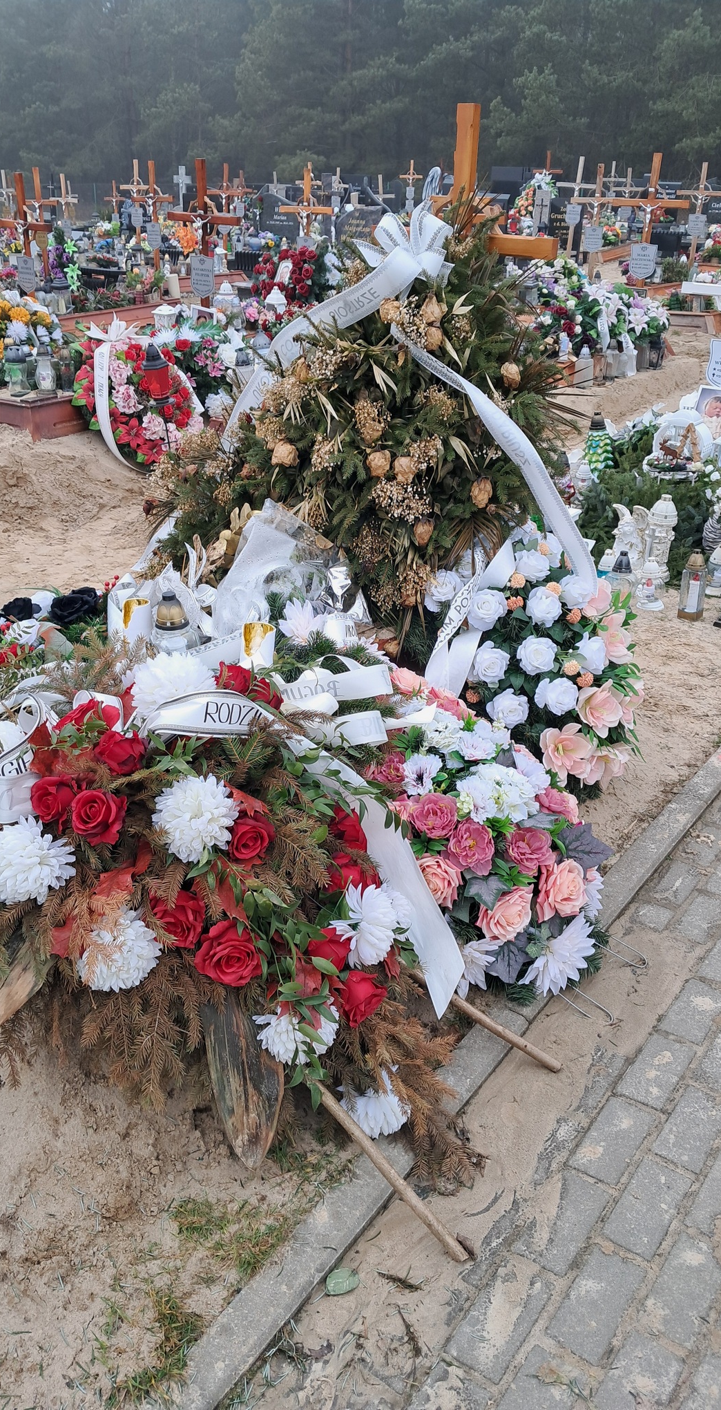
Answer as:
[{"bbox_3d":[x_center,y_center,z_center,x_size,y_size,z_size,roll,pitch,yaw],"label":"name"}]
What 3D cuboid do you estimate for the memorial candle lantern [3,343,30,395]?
[{"bbox_3d":[-2.117,-2.062,6.760,0.140,0.265,0.140,14,28,23],"label":"memorial candle lantern"}]

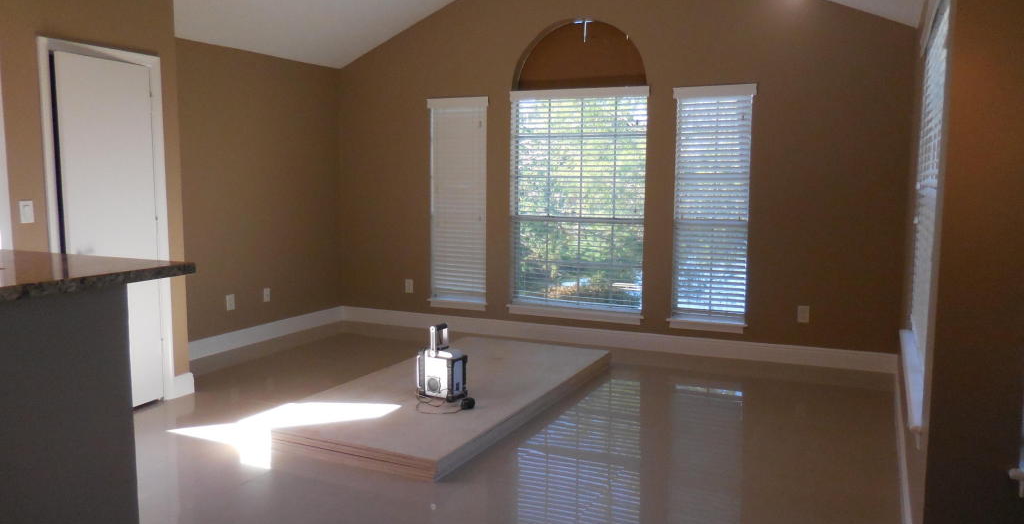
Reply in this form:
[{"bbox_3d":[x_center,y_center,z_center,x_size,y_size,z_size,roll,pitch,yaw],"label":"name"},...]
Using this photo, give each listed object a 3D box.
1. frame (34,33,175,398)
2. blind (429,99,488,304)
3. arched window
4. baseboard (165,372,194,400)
[{"bbox_3d":[-2.309,-0.153,4.242,0.120,2.091,0.724,3,6,27],"label":"frame"},{"bbox_3d":[-0.478,-0.547,6.627,0.601,1.811,0.080,3,6,27],"label":"blind"},{"bbox_3d":[0.543,-0.748,6.132,1.208,2.446,0.140,3,6,27],"label":"arched window"},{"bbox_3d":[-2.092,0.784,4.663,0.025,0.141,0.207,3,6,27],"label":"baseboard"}]

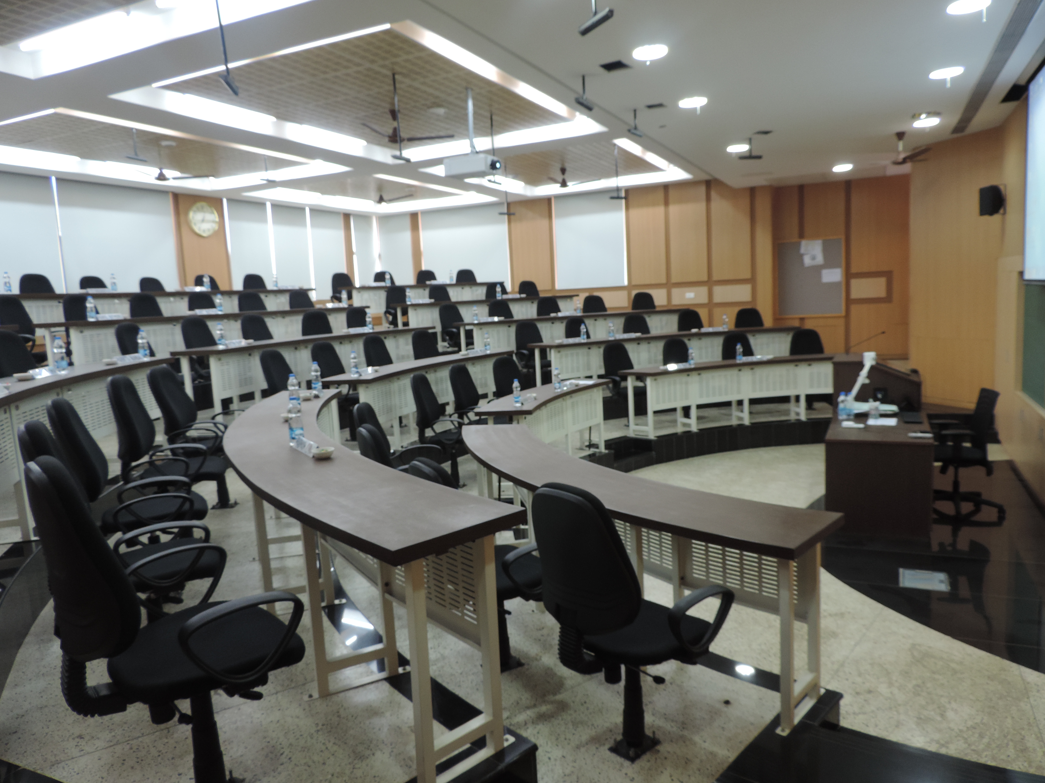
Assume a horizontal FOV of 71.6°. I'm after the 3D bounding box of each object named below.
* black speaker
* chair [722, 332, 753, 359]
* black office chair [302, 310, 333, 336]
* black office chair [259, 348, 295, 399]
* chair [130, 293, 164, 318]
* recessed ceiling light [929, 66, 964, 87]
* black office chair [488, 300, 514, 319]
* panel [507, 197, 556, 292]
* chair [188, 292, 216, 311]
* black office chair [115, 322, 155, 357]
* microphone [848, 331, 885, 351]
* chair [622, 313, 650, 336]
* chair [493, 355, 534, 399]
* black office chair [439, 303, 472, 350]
[{"bbox_3d":[4.884,-1.988,7.539,0.210,0.330,0.220,-2,8,11],"label":"black speaker"},{"bbox_3d":[2.842,-0.228,9.310,0.580,1.010,0.580,-4,7,-8],"label":"chair"},{"bbox_3d":[-2.401,-0.483,8.809,0.580,1.010,0.580,-8,8,-35],"label":"black office chair"},{"bbox_3d":[-2.017,0.103,6.636,0.600,1.032,0.600,-2,8,10],"label":"black office chair"},{"bbox_3d":[-4.293,-0.656,8.678,0.620,1.060,0.600,0,8,25],"label":"chair"},{"bbox_3d":[3.439,-2.558,5.873,0.270,0.070,0.270,1,8,26],"label":"recessed ceiling light"},{"bbox_3d":[-0.205,-0.892,11.144,0.600,1.032,0.600,-7,9,-30],"label":"black office chair"},{"bbox_3d":[0.172,-2.861,14.096,0.980,1.750,0.060,0,8,25],"label":"panel"},{"bbox_3d":[-3.843,-0.728,8.979,0.580,1.010,0.580,3,9,41],"label":"chair"},{"bbox_3d":[-3.377,-0.146,6.763,0.600,1.032,0.600,-3,7,5],"label":"black office chair"},{"bbox_3d":[3.606,-0.514,7.598,0.356,0.222,0.040,1,8,26],"label":"microphone"},{"bbox_3d":[1.773,-0.620,10.572,0.600,1.032,0.600,-5,8,-16],"label":"chair"},{"bbox_3d":[0.018,0.139,7.650,0.580,1.010,0.580,2,9,36],"label":"chair"},{"bbox_3d":[-0.891,-0.780,10.476,0.580,1.010,0.580,3,9,41],"label":"black office chair"}]

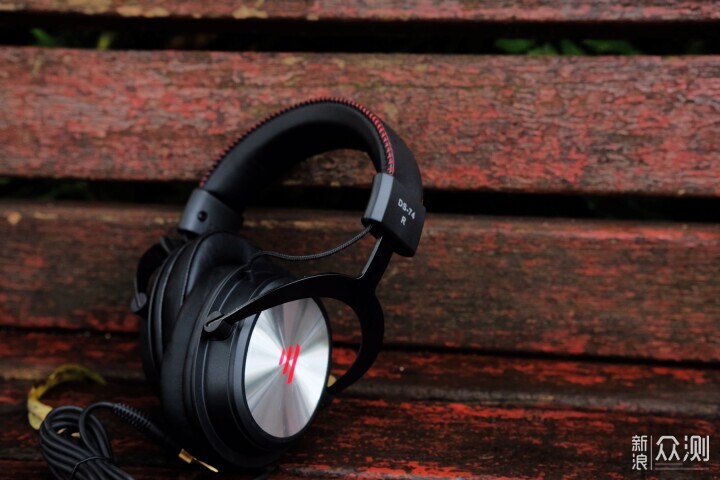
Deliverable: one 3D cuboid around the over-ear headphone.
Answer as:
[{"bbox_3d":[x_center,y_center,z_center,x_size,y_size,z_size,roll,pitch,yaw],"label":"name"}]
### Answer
[{"bbox_3d":[-0.046,0.017,0.541,0.160,0.205,0.101,-1,-30,40],"label":"over-ear headphone"}]

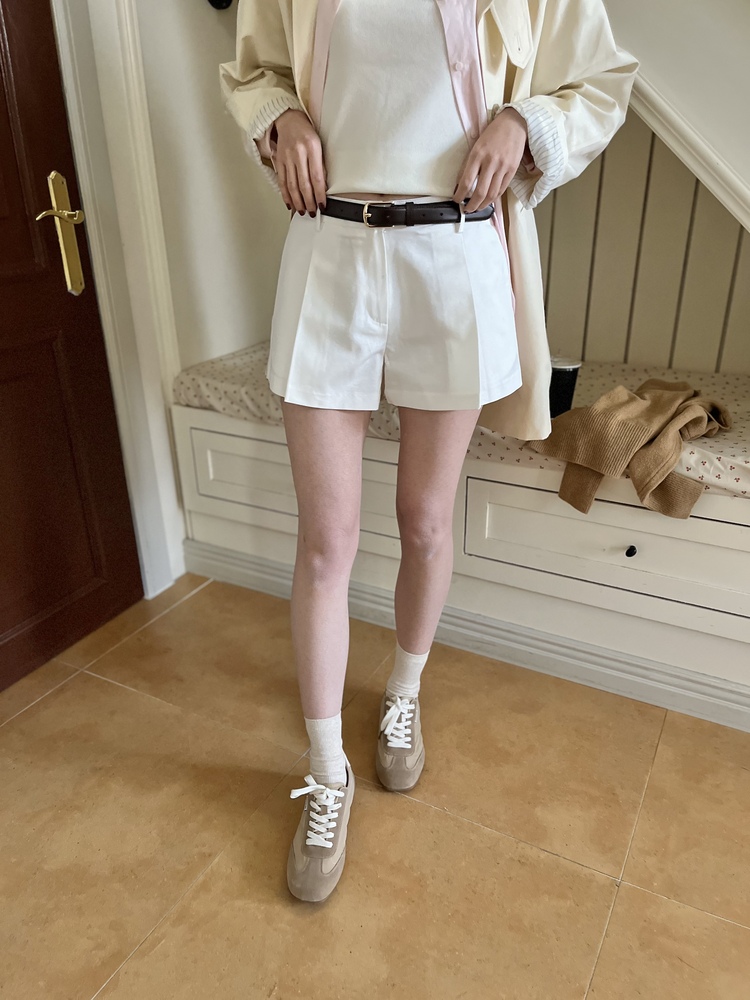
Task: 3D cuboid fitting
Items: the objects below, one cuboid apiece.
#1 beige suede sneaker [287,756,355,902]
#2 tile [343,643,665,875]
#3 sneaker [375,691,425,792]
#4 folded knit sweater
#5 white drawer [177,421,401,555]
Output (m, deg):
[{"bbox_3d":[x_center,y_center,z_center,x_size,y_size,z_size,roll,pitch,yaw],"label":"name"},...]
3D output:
[{"bbox_3d":[-0.083,0.526,1.268,0.096,0.100,0.263,2,24,6],"label":"beige suede sneaker"},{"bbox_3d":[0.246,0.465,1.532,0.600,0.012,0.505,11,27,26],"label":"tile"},{"bbox_3d":[0.051,0.433,1.472,0.096,0.100,0.263,0,24,2],"label":"sneaker"},{"bbox_3d":[0.546,-0.128,1.574,0.345,0.215,0.410,11,27,26],"label":"folded knit sweater"},{"bbox_3d":[-0.079,-0.108,1.971,0.705,0.190,0.360,11,27,26],"label":"white drawer"}]

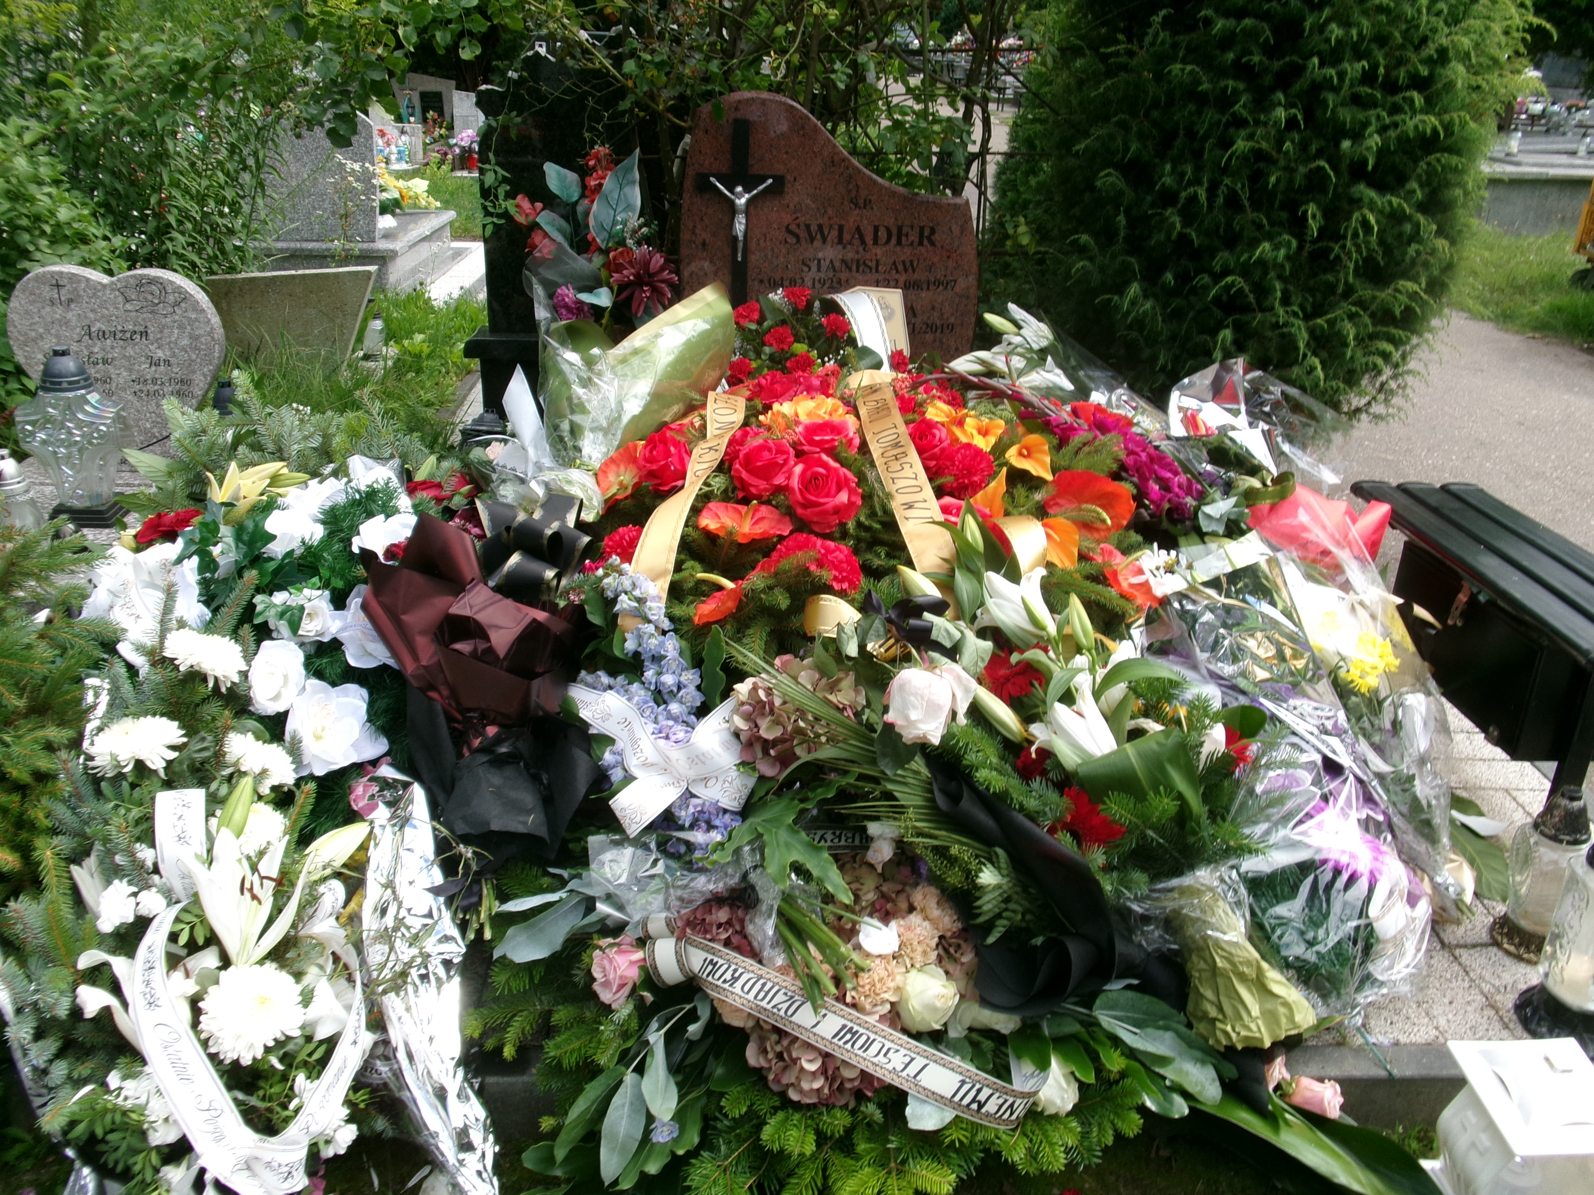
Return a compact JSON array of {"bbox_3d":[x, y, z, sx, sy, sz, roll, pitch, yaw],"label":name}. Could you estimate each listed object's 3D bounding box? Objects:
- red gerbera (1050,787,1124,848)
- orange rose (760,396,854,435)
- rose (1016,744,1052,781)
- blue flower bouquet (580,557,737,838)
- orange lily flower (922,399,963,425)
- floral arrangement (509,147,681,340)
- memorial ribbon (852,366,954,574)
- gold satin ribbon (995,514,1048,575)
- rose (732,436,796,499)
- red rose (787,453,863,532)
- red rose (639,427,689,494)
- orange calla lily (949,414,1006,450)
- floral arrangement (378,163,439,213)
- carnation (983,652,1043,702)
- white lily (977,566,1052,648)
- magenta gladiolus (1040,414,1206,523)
[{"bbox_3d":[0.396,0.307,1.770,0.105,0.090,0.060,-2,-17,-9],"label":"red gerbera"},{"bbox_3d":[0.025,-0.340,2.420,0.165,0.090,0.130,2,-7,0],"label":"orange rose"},{"bbox_3d":[0.304,0.212,1.660,0.050,0.050,0.045,2,-1,5],"label":"rose"},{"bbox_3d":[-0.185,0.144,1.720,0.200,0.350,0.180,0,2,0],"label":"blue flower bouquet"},{"bbox_3d":[0.250,-0.313,2.200,0.075,0.060,0.060,6,0,14],"label":"orange lily flower"},{"bbox_3d":[-0.432,-0.750,2.750,0.340,0.410,0.230,0,24,0],"label":"floral arrangement"},{"bbox_3d":[0.177,-0.223,2.185,0.066,0.060,0.607,-3,39,-5],"label":"memorial ribbon"},{"bbox_3d":[0.351,-0.080,2.000,0.075,0.085,0.075,-9,-6,-23],"label":"gold satin ribbon"},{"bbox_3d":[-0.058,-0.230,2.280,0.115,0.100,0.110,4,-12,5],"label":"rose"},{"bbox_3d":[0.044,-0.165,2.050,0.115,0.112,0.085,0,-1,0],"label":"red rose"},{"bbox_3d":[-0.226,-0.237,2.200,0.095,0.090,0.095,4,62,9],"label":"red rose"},{"bbox_3d":[0.319,-0.293,2.270,0.095,0.065,0.070,-3,-3,-10],"label":"orange calla lily"},{"bbox_3d":[-2.285,-2.380,7.500,0.400,0.320,0.330,2,23,0],"label":"floral arrangement"},{"bbox_3d":[0.312,0.114,1.850,0.085,0.060,0.085,1,62,0],"label":"carnation"},{"bbox_3d":[0.305,0.015,1.800,0.090,0.100,0.095,-1,19,-42],"label":"white lily"},{"bbox_3d":[0.553,-0.226,2.200,0.105,0.100,0.280,-37,62,-24],"label":"magenta gladiolus"}]

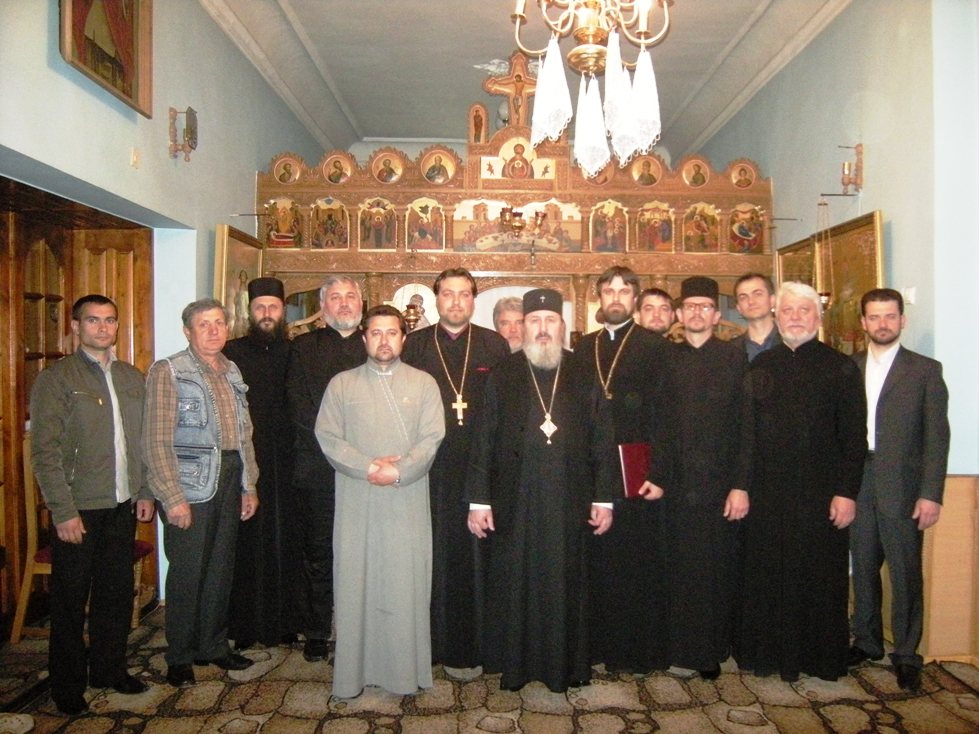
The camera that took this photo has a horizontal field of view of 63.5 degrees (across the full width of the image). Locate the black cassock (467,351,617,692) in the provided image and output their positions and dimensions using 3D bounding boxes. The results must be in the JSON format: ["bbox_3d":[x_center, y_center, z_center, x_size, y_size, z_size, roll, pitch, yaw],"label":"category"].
[{"bbox_3d":[0.231,0.660,3.580,0.640,1.475,0.400,0,1,1],"label":"black cassock"}]

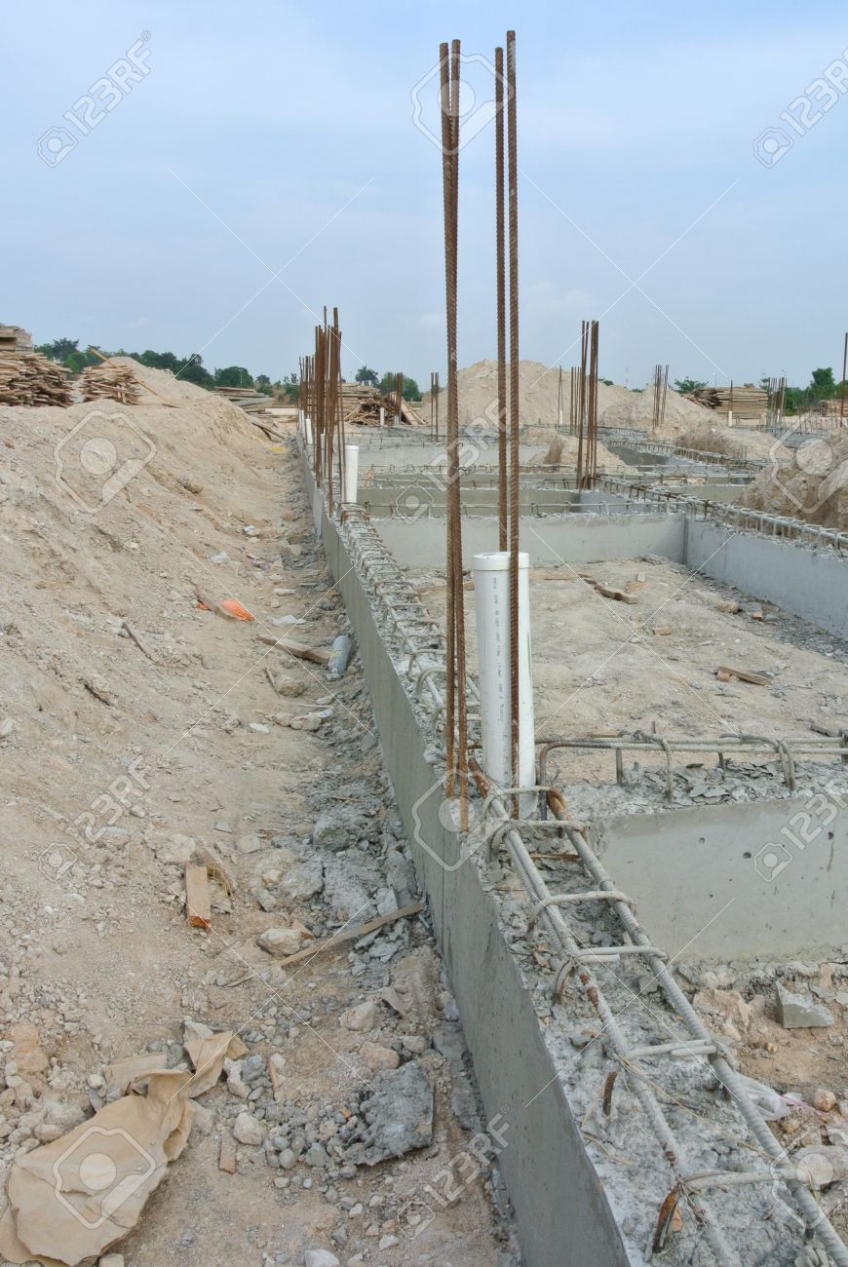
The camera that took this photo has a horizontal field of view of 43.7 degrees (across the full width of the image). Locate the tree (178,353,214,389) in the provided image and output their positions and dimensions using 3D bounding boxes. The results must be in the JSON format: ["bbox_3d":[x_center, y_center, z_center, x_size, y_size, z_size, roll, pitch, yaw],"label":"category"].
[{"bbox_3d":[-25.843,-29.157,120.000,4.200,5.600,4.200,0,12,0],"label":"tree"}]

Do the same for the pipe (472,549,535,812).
[{"bbox_3d":[0.173,0.107,2.260,0.115,0.550,0.115,-3,12,0],"label":"pipe"}]

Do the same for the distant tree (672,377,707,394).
[{"bbox_3d":[35.237,-32.236,139.659,4.718,3.059,4.718,-1,13,0],"label":"distant tree"}]

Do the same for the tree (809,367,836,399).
[{"bbox_3d":[56.631,-35.052,149.453,3.791,4.906,3.791,-1,13,0],"label":"tree"}]

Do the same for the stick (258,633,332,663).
[{"bbox_3d":[-0.671,0.079,5.450,0.380,0.055,0.100,13,17,31],"label":"stick"}]

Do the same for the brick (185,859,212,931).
[{"bbox_3d":[-0.561,0.649,2.630,0.060,0.042,0.210,-3,23,-13],"label":"brick"}]

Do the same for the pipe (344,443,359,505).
[{"bbox_3d":[-0.562,-1.197,8.097,0.118,0.474,0.118,-1,13,0],"label":"pipe"}]

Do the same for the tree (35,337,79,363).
[{"bbox_3d":[-52.131,-37.753,149.124,6.178,7.854,6.178,-1,13,0],"label":"tree"}]

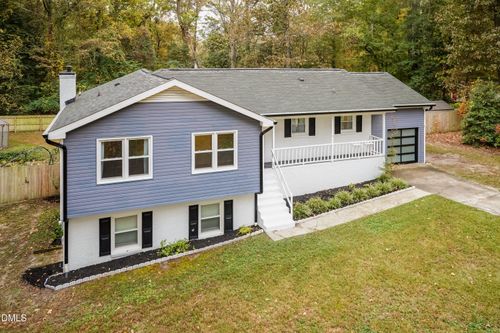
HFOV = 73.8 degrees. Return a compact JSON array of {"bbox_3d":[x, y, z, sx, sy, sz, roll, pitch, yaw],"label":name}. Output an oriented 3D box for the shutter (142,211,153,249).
[{"bbox_3d":[-3.925,2.440,12.760,0.390,1.380,0.050,-4,11,-21],"label":"shutter"}]

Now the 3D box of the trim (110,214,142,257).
[{"bbox_3d":[-4.613,2.551,12.498,1.098,1.520,0.100,-4,11,-21],"label":"trim"}]

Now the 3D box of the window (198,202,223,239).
[{"bbox_3d":[-1.578,2.193,13.657,1.051,1.400,0.100,-4,11,-21],"label":"window"}]

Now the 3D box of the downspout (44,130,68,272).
[{"bbox_3d":[-6.512,1.211,11.213,0.620,4.550,0.320,-4,11,-21],"label":"downspout"}]

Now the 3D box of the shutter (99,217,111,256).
[{"bbox_3d":[-5.315,2.588,12.230,0.390,1.380,0.050,-4,11,-21],"label":"shutter"}]

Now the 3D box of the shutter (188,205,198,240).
[{"bbox_3d":[-2.263,2.251,13.395,0.390,1.380,0.050,-4,11,-21],"label":"shutter"}]

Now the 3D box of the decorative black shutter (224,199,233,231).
[{"bbox_3d":[-0.898,2.109,13.917,0.390,1.380,0.050,-4,11,-21],"label":"decorative black shutter"}]

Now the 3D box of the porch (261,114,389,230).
[{"bbox_3d":[3.950,-0.300,16.400,8.400,4.350,4.000,-4,11,-21],"label":"porch"}]

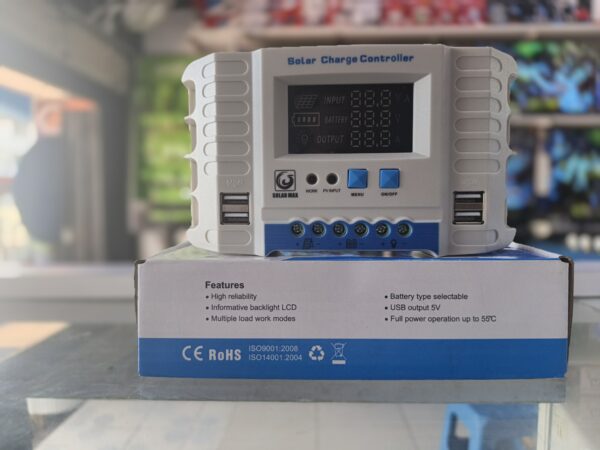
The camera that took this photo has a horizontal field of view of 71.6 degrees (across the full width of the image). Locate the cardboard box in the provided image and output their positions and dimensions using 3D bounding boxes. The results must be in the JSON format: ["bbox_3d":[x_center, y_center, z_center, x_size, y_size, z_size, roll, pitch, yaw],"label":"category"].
[{"bbox_3d":[0.024,0.039,0.243,0.193,0.053,0.112,0,4,2],"label":"cardboard box"}]

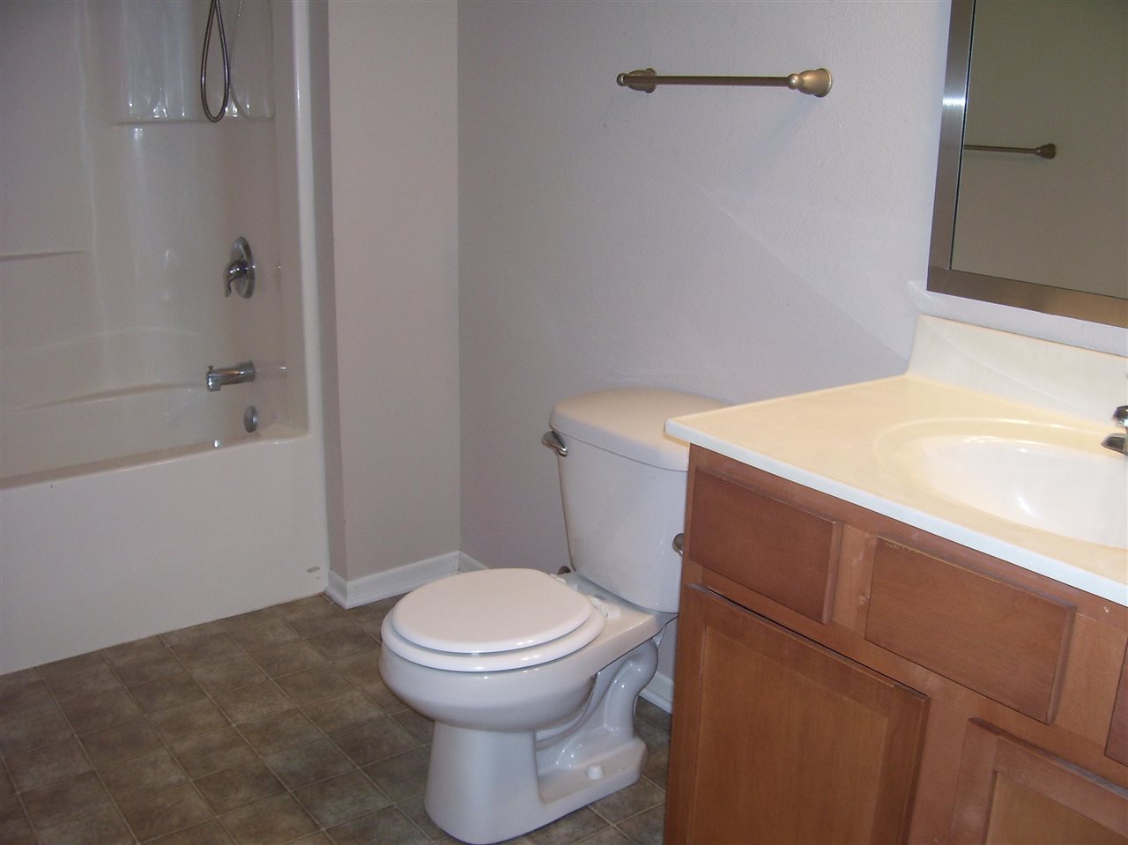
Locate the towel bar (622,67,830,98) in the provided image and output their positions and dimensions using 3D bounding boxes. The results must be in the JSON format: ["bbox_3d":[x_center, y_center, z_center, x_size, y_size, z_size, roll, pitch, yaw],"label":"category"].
[{"bbox_3d":[0.278,-0.641,2.080,0.082,0.050,0.507,-10,20,-36],"label":"towel bar"}]

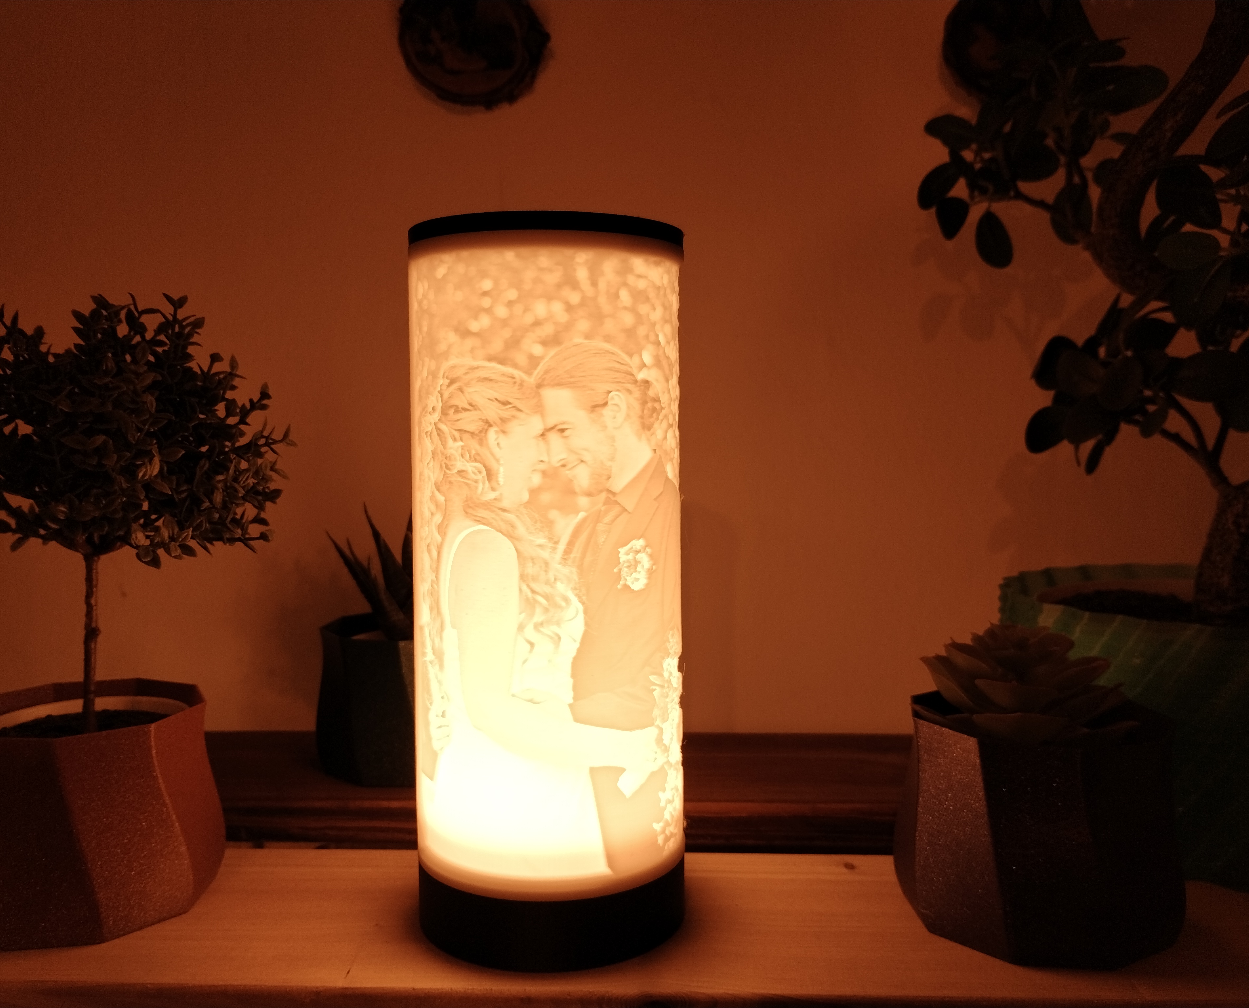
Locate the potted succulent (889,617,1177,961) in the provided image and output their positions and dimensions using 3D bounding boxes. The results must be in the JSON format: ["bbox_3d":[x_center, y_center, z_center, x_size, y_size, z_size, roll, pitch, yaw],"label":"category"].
[{"bbox_3d":[0.134,0.086,0.352,0.088,0.094,0.088,2,5,21],"label":"potted succulent"}]

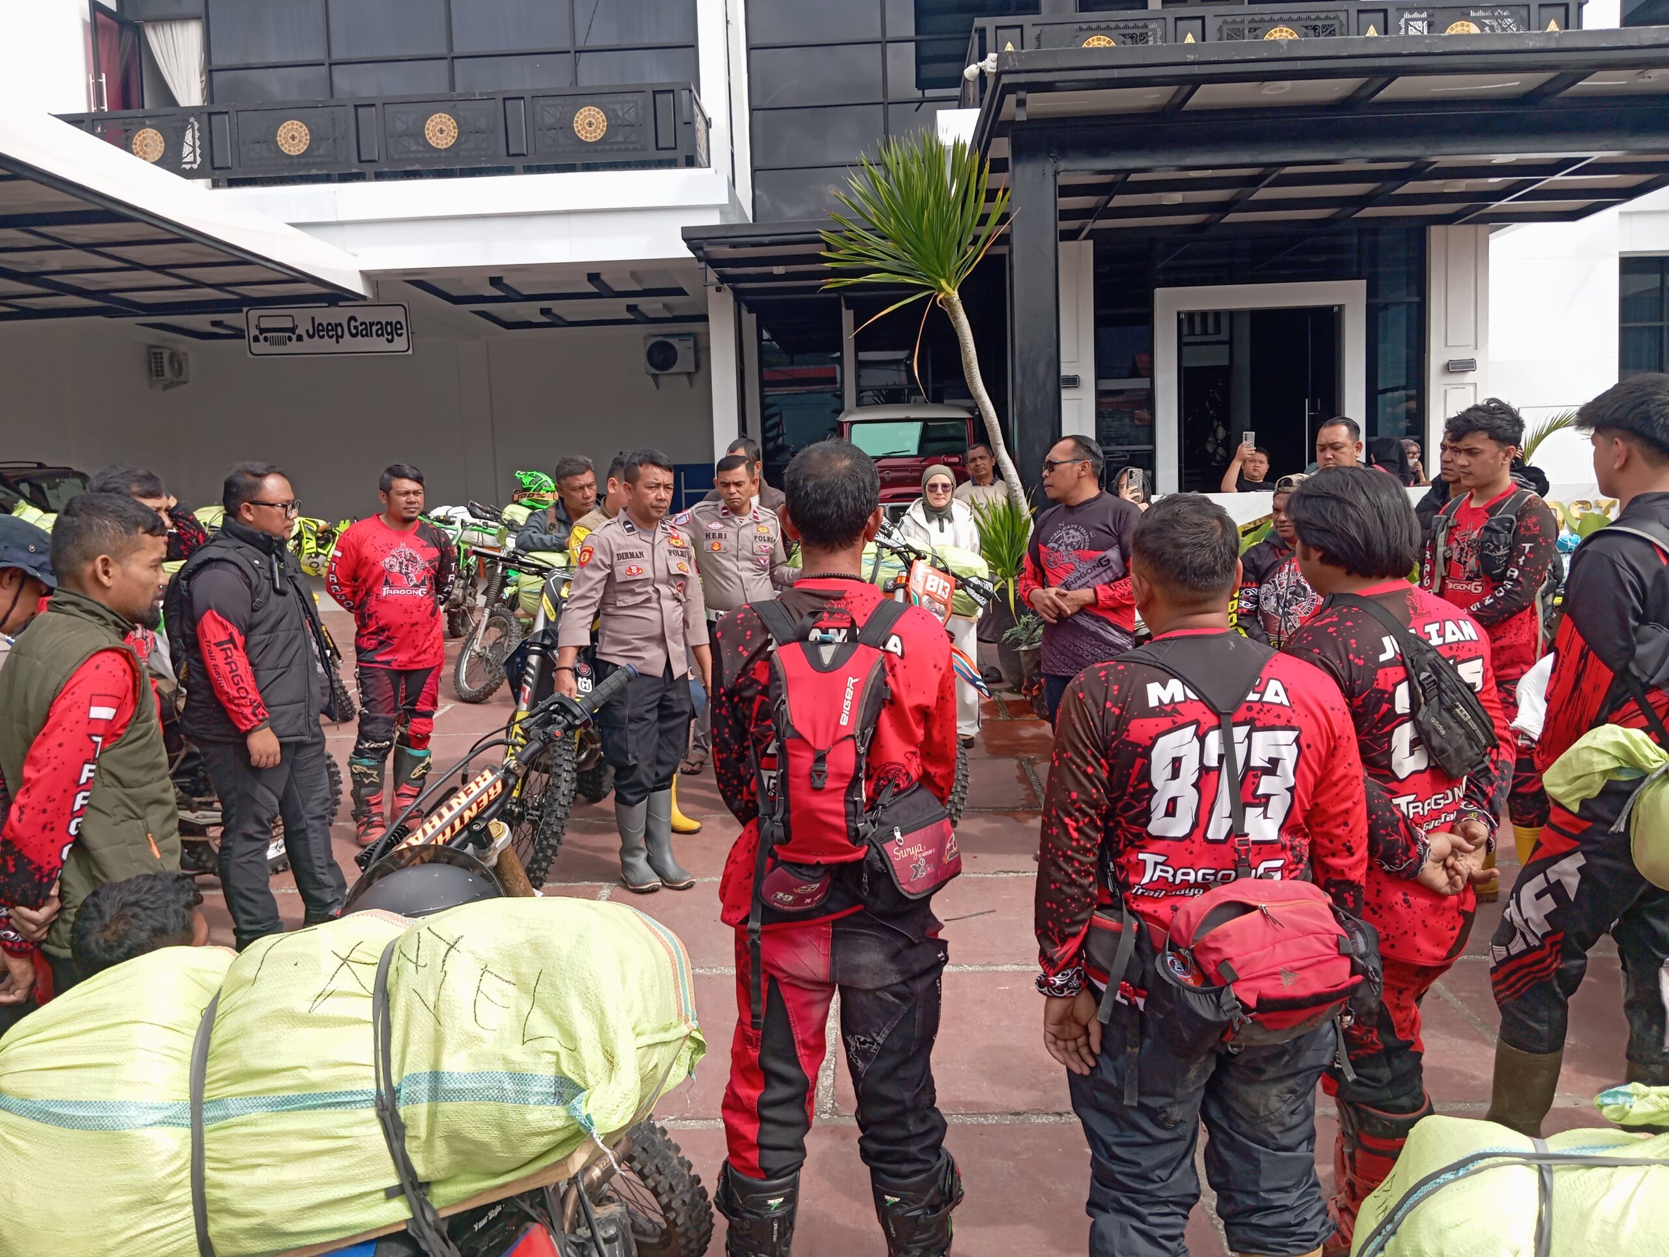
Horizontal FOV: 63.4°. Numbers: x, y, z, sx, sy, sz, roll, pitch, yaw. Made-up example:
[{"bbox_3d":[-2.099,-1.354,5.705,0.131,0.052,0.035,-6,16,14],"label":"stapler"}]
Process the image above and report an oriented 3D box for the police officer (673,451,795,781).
[{"bbox_3d":[-0.531,-0.073,7.250,0.600,1.700,0.380,-2,6,-4],"label":"police officer"}]

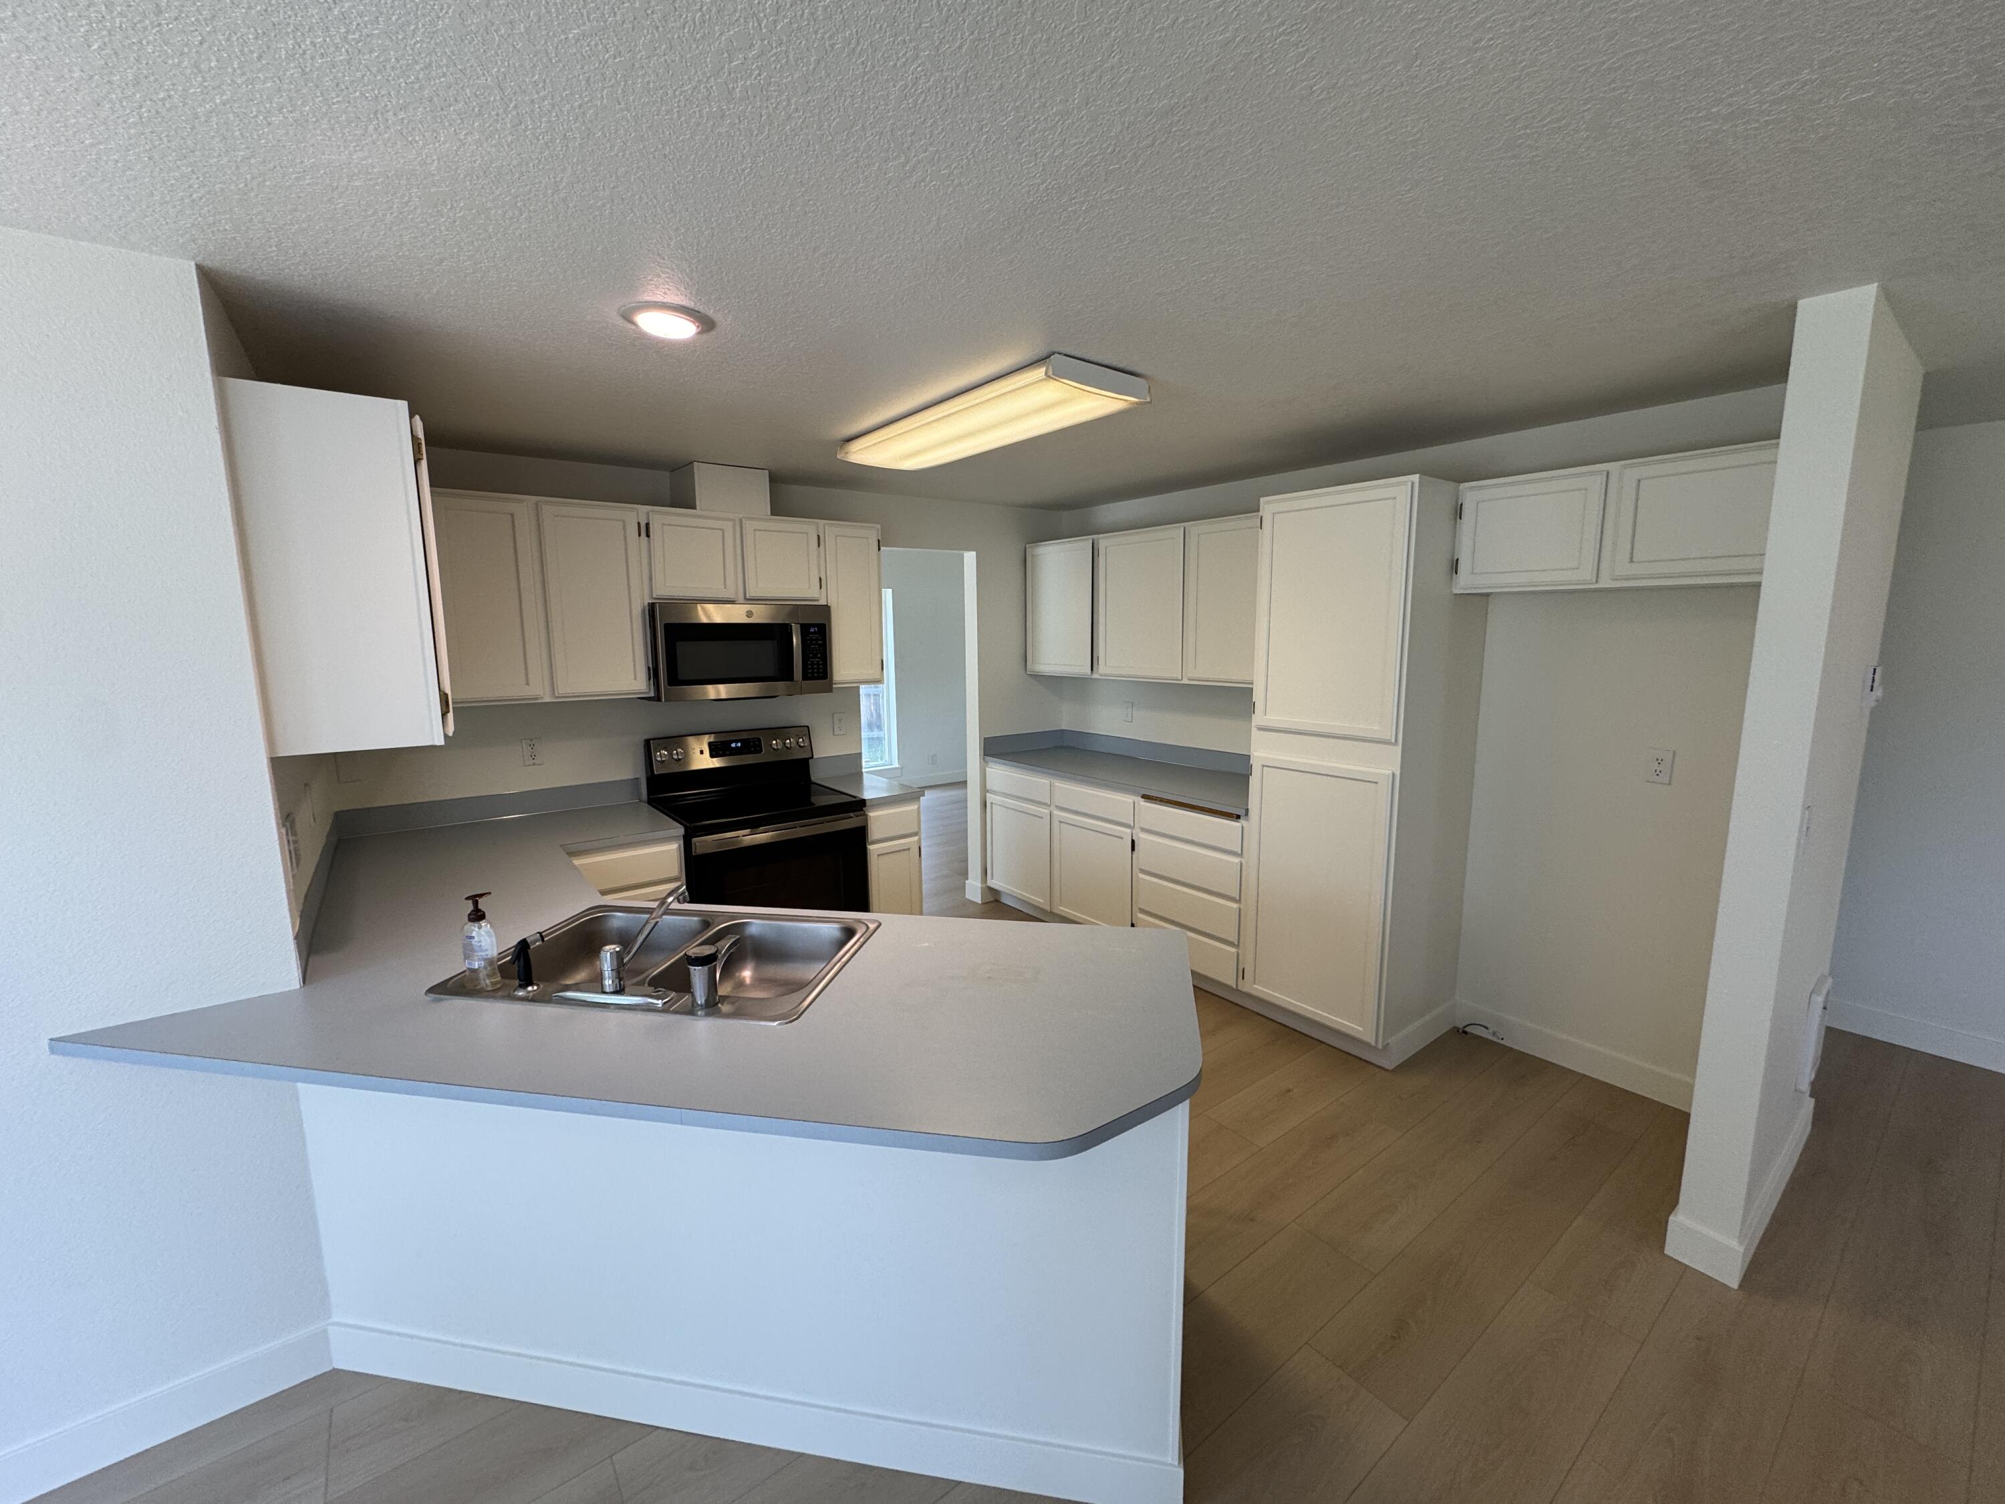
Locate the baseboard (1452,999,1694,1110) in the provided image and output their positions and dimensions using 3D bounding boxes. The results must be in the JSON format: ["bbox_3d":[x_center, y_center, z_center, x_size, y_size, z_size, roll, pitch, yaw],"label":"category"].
[{"bbox_3d":[2.176,1.143,3.020,0.015,0.120,0.930,-7,11,-37],"label":"baseboard"}]

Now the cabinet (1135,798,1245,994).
[{"bbox_3d":[1.076,0.597,3.891,0.616,0.784,0.650,-7,11,-37],"label":"cabinet"}]

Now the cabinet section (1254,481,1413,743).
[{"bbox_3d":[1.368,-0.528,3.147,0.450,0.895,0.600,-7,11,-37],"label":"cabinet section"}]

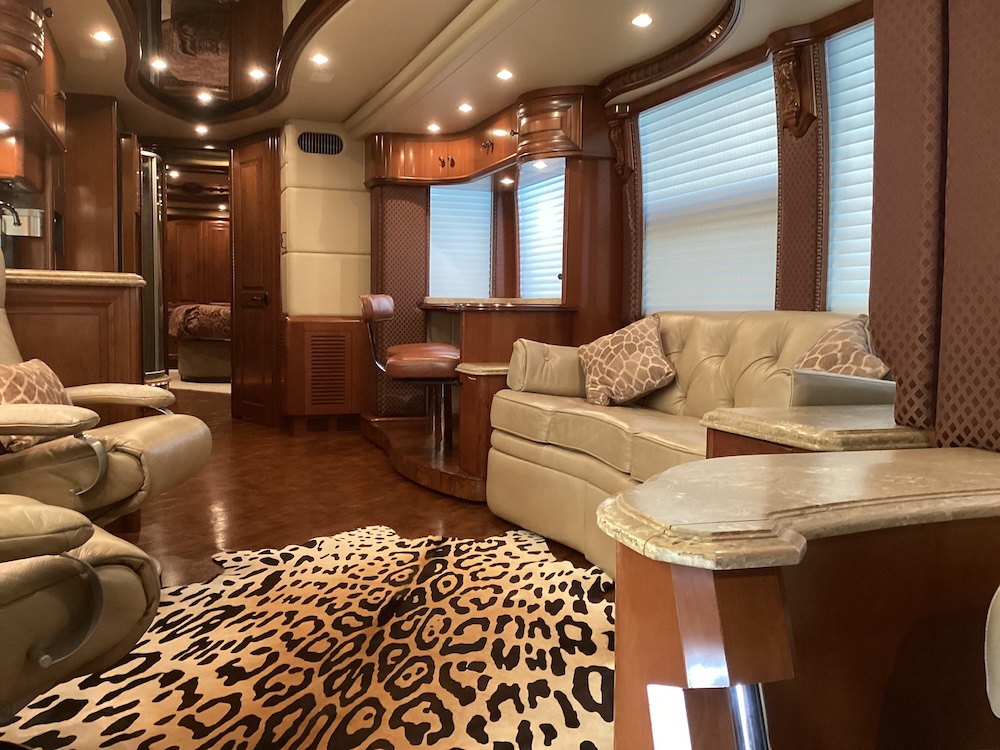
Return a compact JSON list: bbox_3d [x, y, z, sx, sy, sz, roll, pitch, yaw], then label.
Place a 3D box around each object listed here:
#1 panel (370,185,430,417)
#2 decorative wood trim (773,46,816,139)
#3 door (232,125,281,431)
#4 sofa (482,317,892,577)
[{"bbox_3d":[-0.649,-0.473,5.822,0.380,1.490,0.040,-1,4,-20],"label":"panel"},{"bbox_3d":[0.974,-0.935,2.978,0.085,0.310,0.155,-1,4,-20],"label":"decorative wood trim"},{"bbox_3d":[-1.688,-0.628,6.136,0.050,1.930,0.690,-3,6,-43],"label":"door"},{"bbox_3d":[0.576,0.172,3.161,0.840,0.816,1.840,-1,4,-20],"label":"sofa"}]

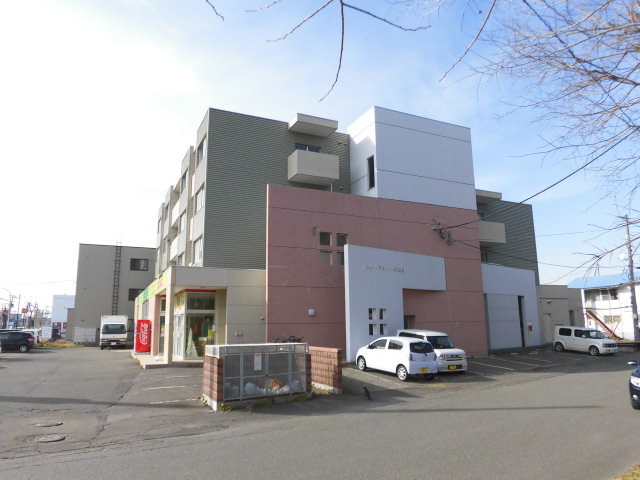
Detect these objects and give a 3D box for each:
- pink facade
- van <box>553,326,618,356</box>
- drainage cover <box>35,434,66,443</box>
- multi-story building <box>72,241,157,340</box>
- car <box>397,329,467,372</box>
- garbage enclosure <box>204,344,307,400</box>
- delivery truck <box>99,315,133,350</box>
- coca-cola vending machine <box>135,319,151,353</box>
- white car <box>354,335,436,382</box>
[{"bbox_3d":[3.599,2.026,24.212,13.684,8.752,0.300,4,-11,-25],"label":"pink facade"},{"bbox_3d":[17.964,6.860,30.226,1.670,1.640,3.750,5,-10,-22],"label":"van"},{"bbox_3d":[-4.992,3.707,8.231,0.560,0.040,0.560,4,-11,-25],"label":"drainage cover"},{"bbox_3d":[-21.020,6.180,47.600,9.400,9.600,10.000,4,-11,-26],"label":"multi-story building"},{"bbox_3d":[4.853,4.857,19.704,1.475,1.600,3.395,5,-8,-21],"label":"car"},{"bbox_3d":[-1.732,3.536,12.026,2.420,1.500,1.820,4,-11,-25],"label":"garbage enclosure"},{"bbox_3d":[-15.609,7.007,33.935,1.720,2.470,4.700,4,-11,-25],"label":"delivery truck"},{"bbox_3d":[-10.261,5.634,25.870,0.730,1.830,1.050,4,-11,-25],"label":"coca-cola vending machine"},{"bbox_3d":[2.919,4.579,17.560,1.475,1.500,3.395,8,-10,-31],"label":"white car"}]

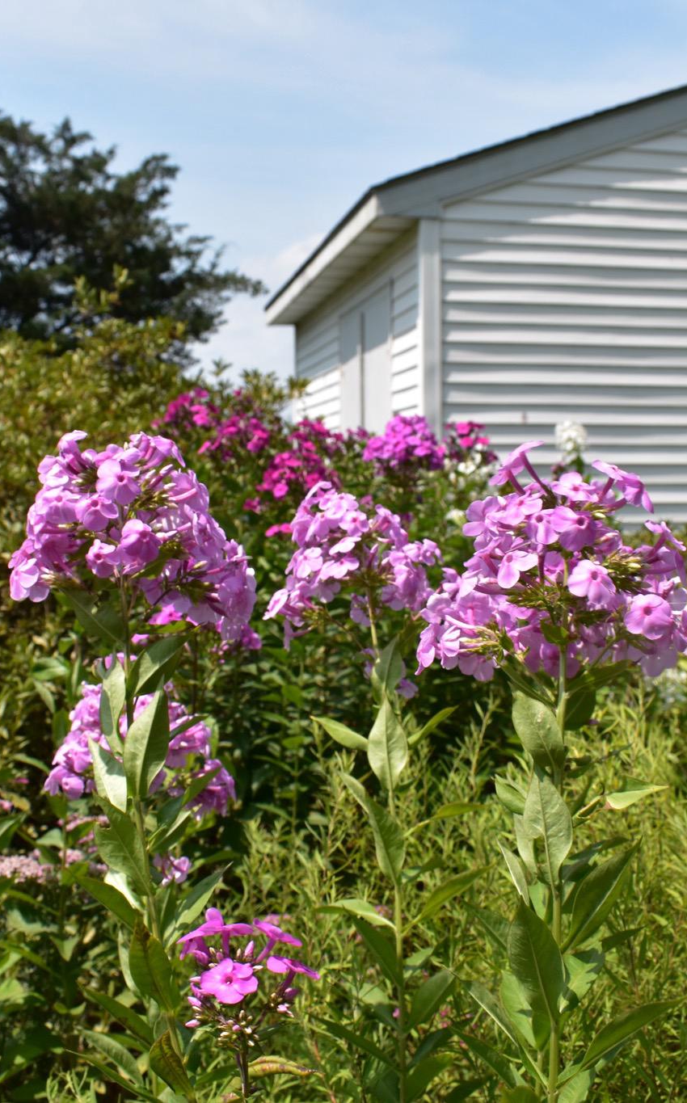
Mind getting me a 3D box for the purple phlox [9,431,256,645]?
[{"bbox_3d":[-0.149,-0.010,0.880,0.170,0.147,0.150,-1,3,-5],"label":"purple phlox"}]

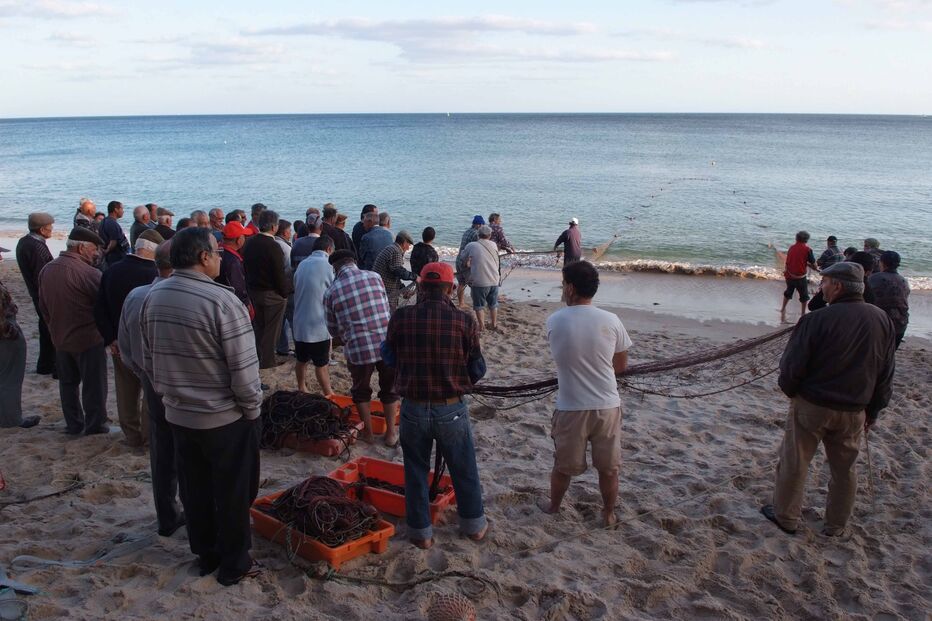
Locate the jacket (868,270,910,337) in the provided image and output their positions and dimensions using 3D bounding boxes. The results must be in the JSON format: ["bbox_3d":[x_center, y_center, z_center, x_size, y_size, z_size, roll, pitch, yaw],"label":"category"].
[{"bbox_3d":[5.006,-0.150,8.073,0.570,0.700,0.380,1,16,3],"label":"jacket"}]

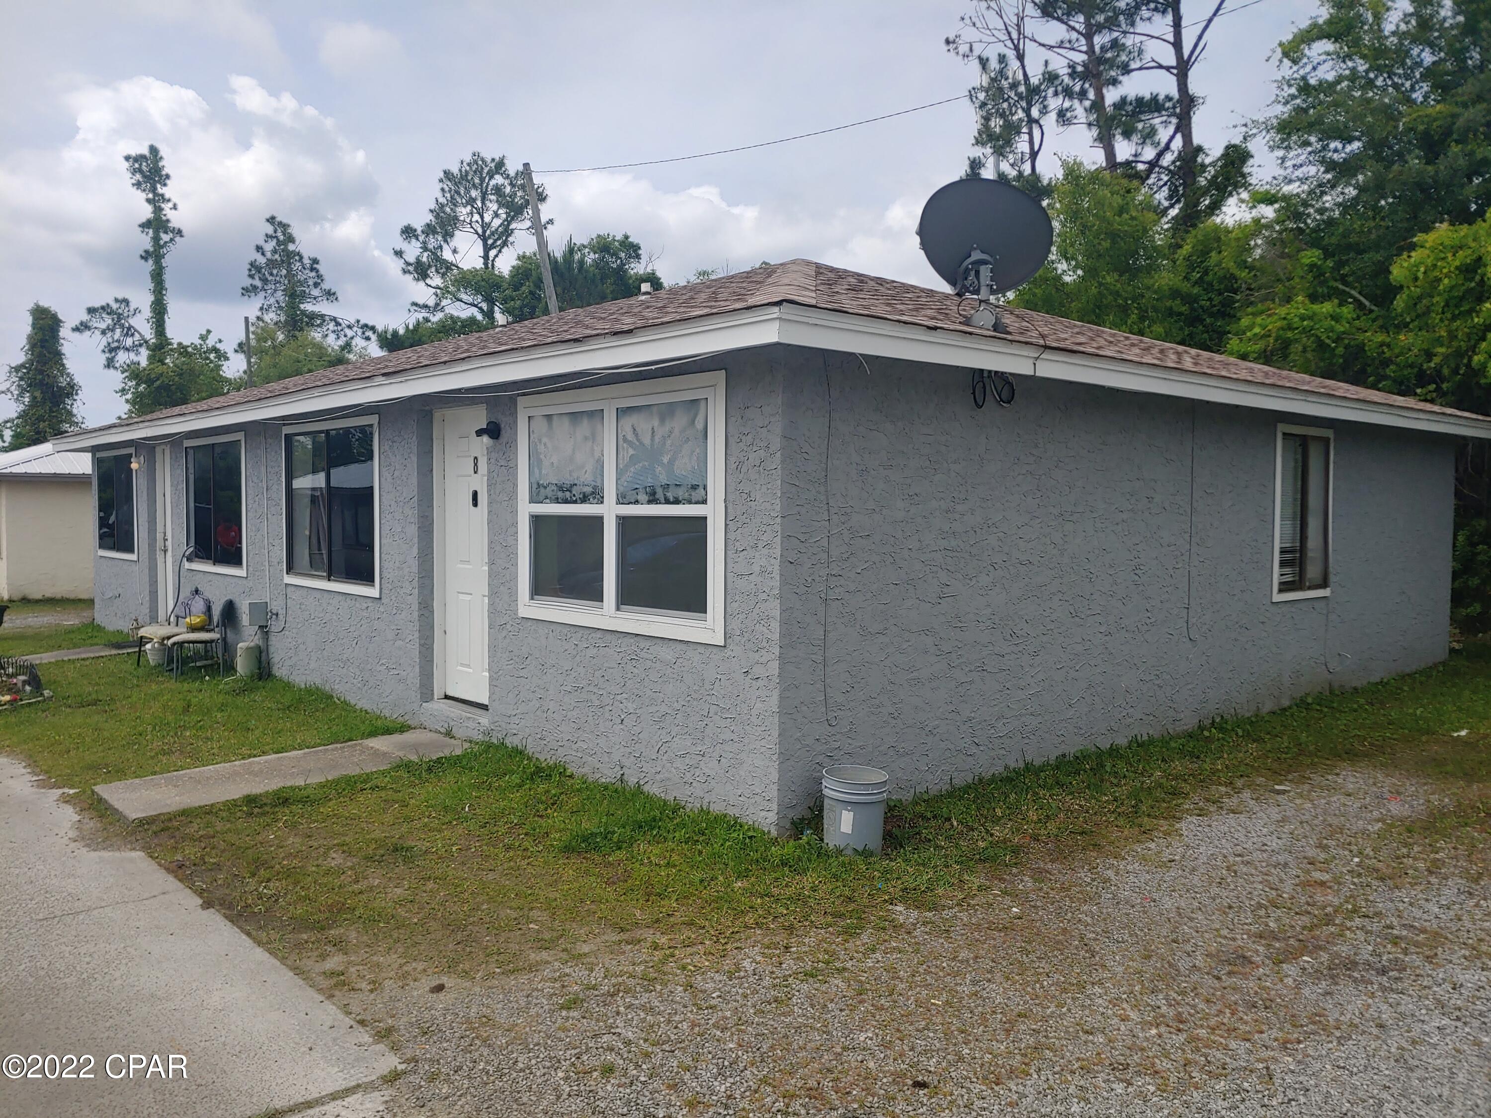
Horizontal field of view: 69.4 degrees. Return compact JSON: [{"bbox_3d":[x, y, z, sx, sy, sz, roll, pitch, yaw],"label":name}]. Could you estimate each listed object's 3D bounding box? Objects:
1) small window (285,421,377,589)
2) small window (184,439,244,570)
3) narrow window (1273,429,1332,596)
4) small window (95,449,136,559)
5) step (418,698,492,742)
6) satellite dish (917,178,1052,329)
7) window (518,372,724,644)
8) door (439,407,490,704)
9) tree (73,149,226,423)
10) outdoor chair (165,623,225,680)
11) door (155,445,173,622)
[{"bbox_3d":[-3.413,-0.431,8.849,0.100,1.379,1.948,-3,4,-43],"label":"small window"},{"bbox_3d":[-5.410,-0.547,10.991,0.100,1.379,1.948,-3,4,-43],"label":"small window"},{"bbox_3d":[4.716,-0.383,9.112,1.201,1.452,0.100,-3,4,-42],"label":"narrow window"},{"bbox_3d":[-8.074,-0.700,13.847,0.100,1.379,1.948,-3,4,-43],"label":"small window"},{"bbox_3d":[-1.931,1.127,7.446,0.220,0.170,1.000,-3,4,-43],"label":"step"},{"bbox_3d":[1.275,-1.653,5.820,0.750,0.770,0.550,-1,3,-20],"label":"satellite dish"},{"bbox_3d":[-0.734,-0.280,5.976,0.100,1.351,1.914,-3,4,-43],"label":"window"},{"bbox_3d":[-1.867,0.002,7.434,0.090,2.060,0.950,-3,4,-43],"label":"door"},{"bbox_3d":[-24.863,-9.110,45.437,6.500,16.512,6.000,-2,3,-29],"label":"tree"},{"bbox_3d":[-5.102,0.707,10.084,0.520,0.740,0.470,-1,3,-26],"label":"outdoor chair"},{"bbox_3d":[-6.640,-0.272,12.507,0.090,2.080,0.950,-3,4,-43],"label":"door"}]

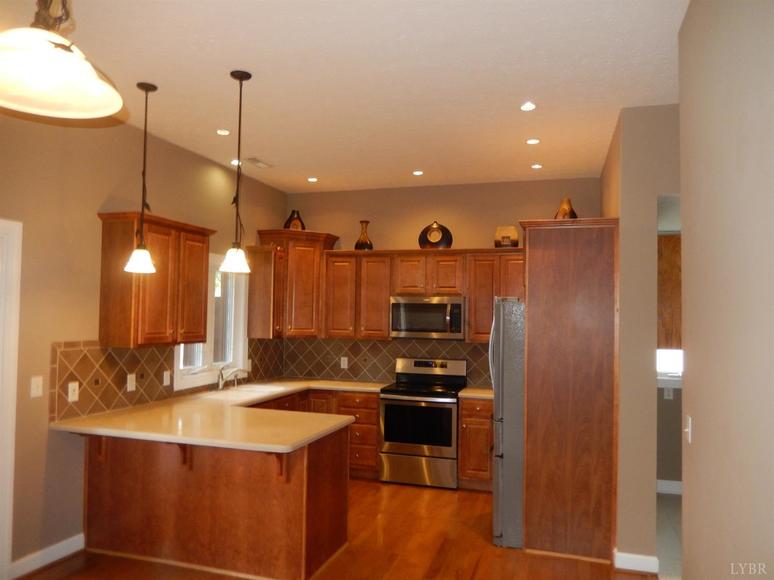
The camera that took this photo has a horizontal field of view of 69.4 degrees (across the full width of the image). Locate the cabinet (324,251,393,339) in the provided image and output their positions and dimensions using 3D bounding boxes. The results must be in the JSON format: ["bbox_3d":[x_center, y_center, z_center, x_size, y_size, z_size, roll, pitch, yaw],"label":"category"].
[{"bbox_3d":[-0.266,0.065,6.022,0.755,0.918,0.345,1,-2,17],"label":"cabinet"}]

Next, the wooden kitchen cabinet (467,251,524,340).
[{"bbox_3d":[1.147,0.077,5.582,0.654,0.918,0.345,1,-2,17],"label":"wooden kitchen cabinet"}]

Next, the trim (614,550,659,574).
[{"bbox_3d":[1.646,1.793,3.682,0.268,0.110,0.018,1,-2,17],"label":"trim"}]

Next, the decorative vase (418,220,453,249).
[{"bbox_3d":[0.506,-0.557,5.800,0.363,0.319,0.120,1,-2,17],"label":"decorative vase"}]

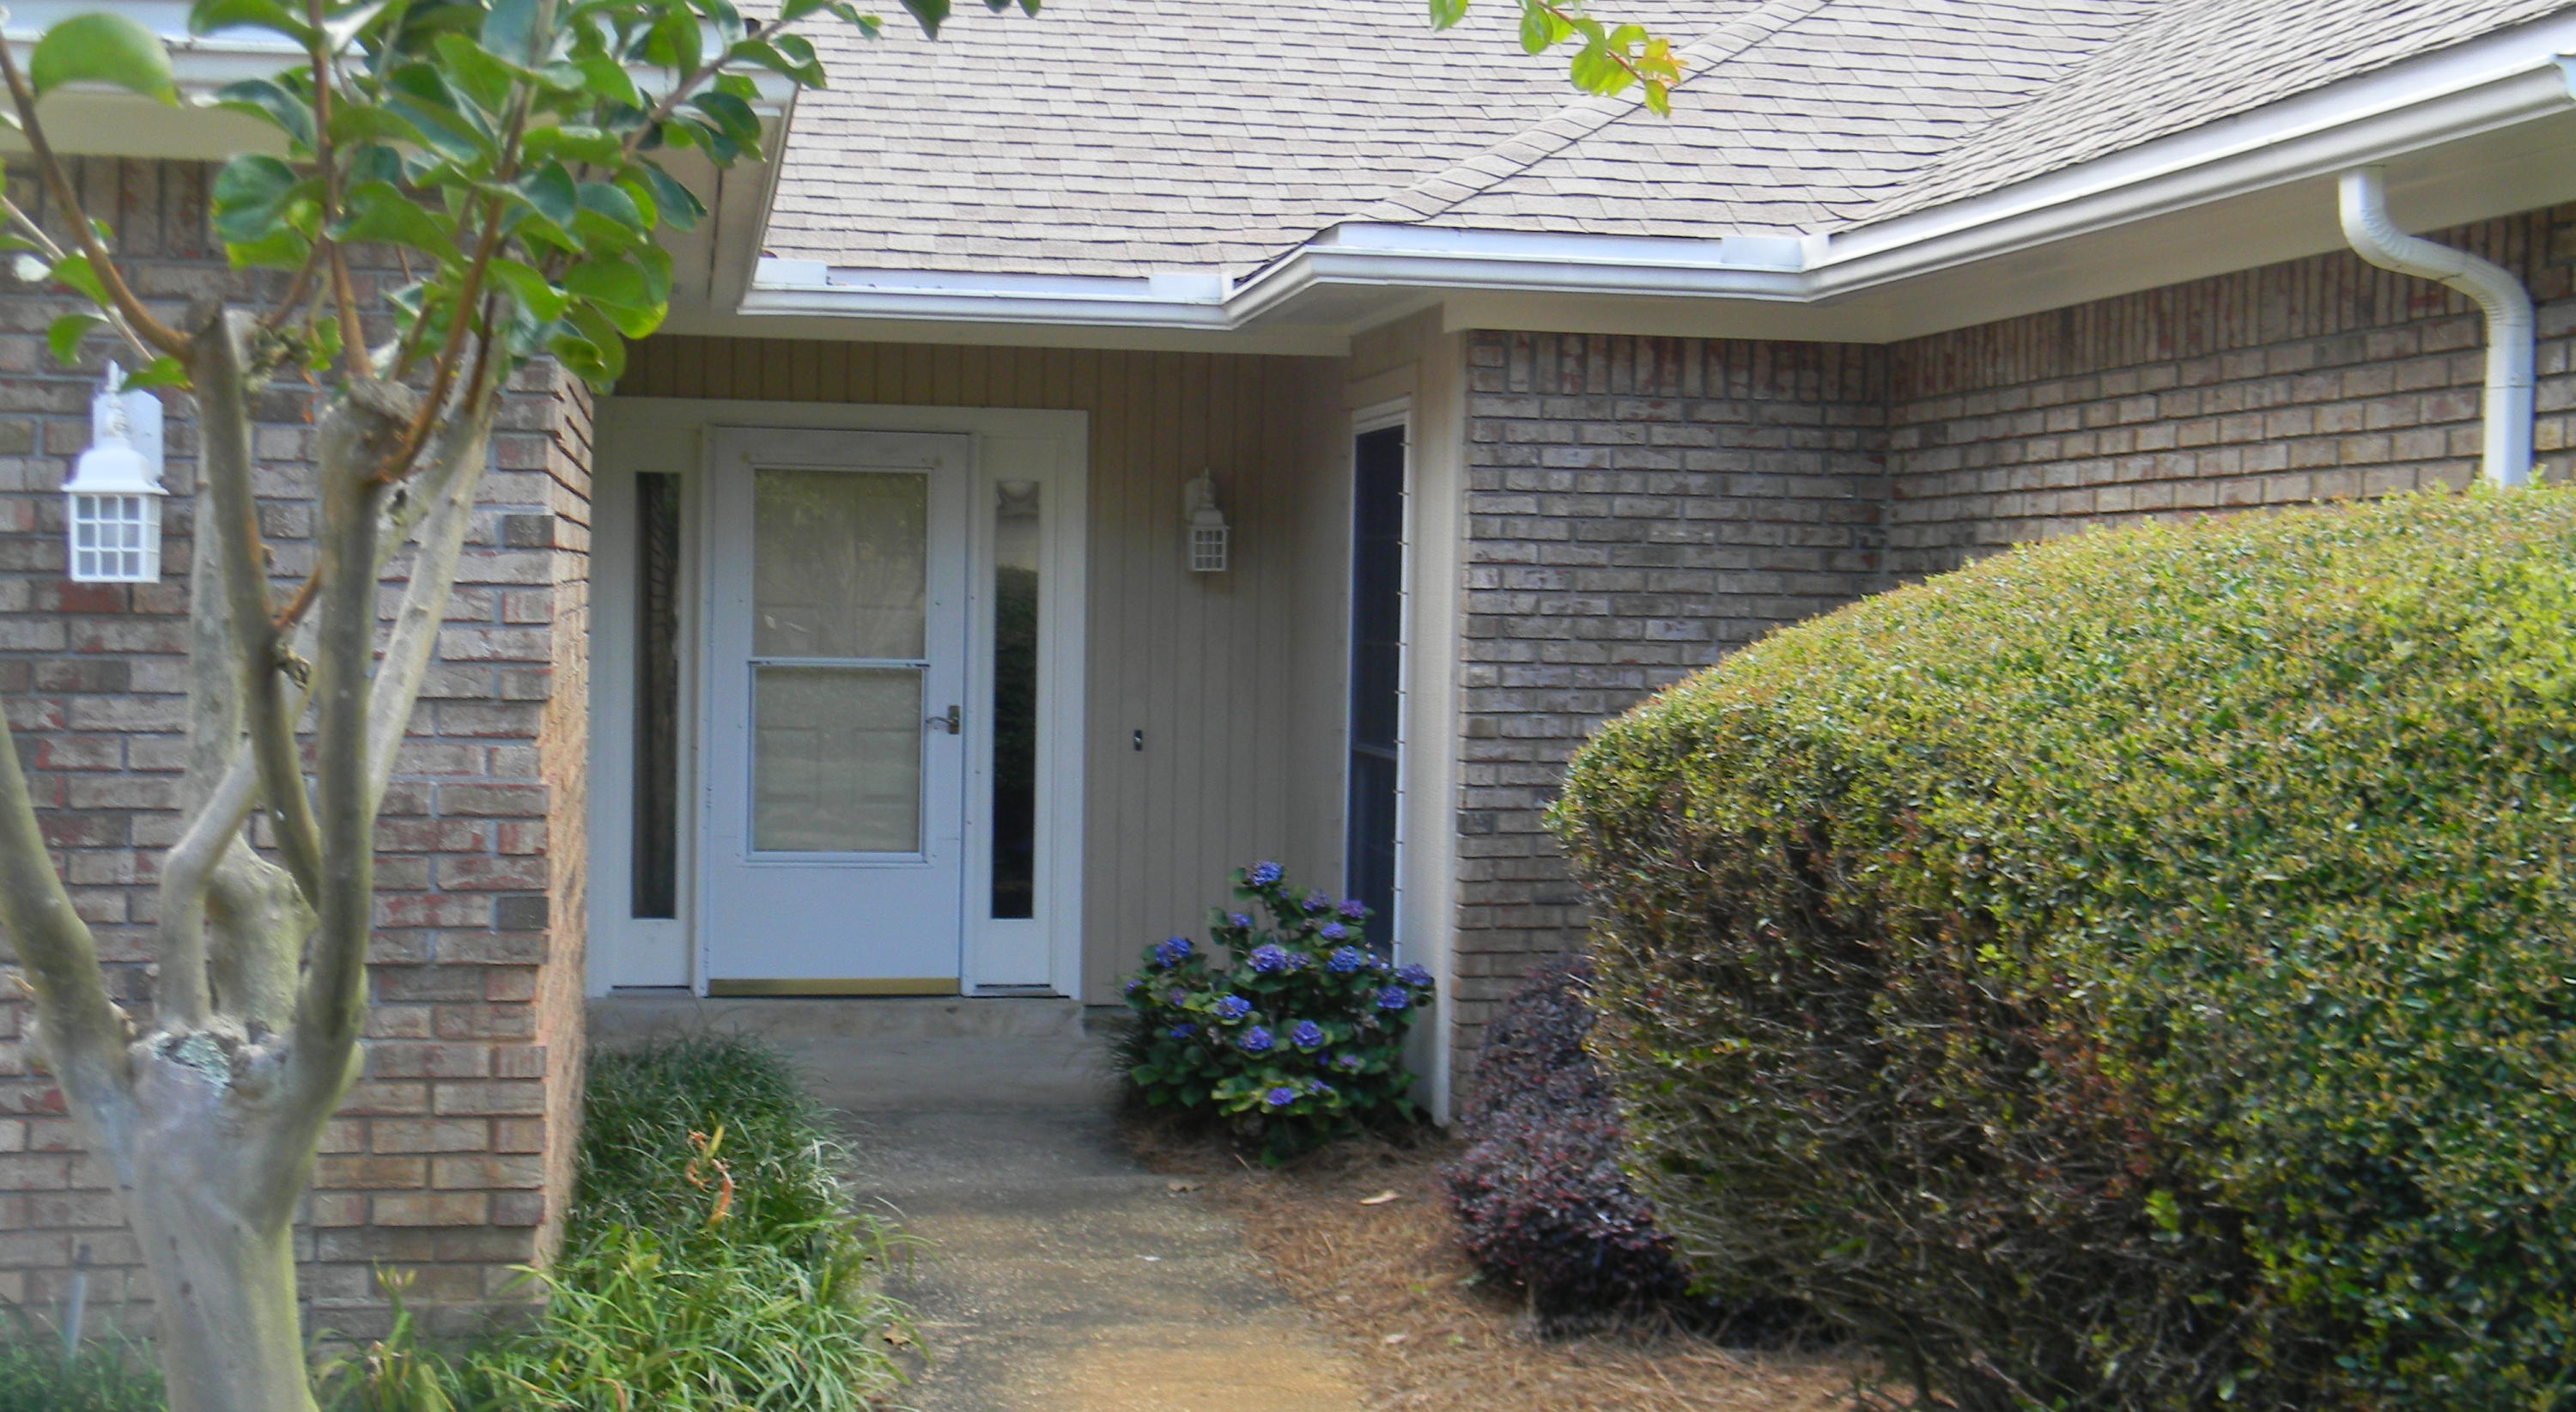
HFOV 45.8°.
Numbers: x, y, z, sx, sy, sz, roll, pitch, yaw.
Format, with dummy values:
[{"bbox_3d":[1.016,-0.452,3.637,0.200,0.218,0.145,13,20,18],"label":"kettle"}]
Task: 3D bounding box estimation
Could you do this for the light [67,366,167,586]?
[{"bbox_3d":[-1.998,-0.396,5.212,0.150,0.379,0.210,1,2,-11],"label":"light"}]

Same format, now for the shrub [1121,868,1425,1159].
[{"bbox_3d":[-0.025,0.810,8.452,0.830,0.755,0.820,1,2,-11],"label":"shrub"}]

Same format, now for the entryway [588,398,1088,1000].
[{"bbox_3d":[-1.611,-0.009,10.970,1.765,2.147,0.200,1,2,-11],"label":"entryway"}]

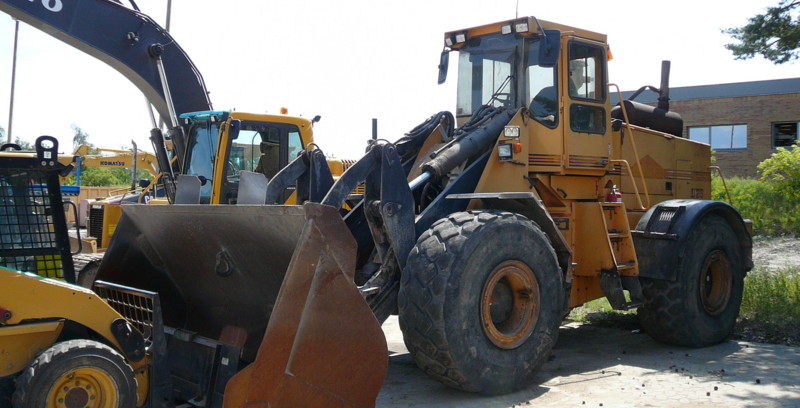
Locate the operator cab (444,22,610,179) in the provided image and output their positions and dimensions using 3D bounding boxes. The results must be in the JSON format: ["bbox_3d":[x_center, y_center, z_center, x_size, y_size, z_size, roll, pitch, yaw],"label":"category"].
[{"bbox_3d":[1.447,-1.120,9.298,1.463,1.633,1.240,1,0,-42],"label":"operator cab"}]

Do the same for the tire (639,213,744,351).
[{"bbox_3d":[3.456,0.900,9.585,1.580,1.580,0.630,1,0,-42],"label":"tire"}]

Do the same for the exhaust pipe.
[{"bbox_3d":[3.622,-1.612,11.098,0.140,0.700,0.140,4,0,-42],"label":"exhaust pipe"}]

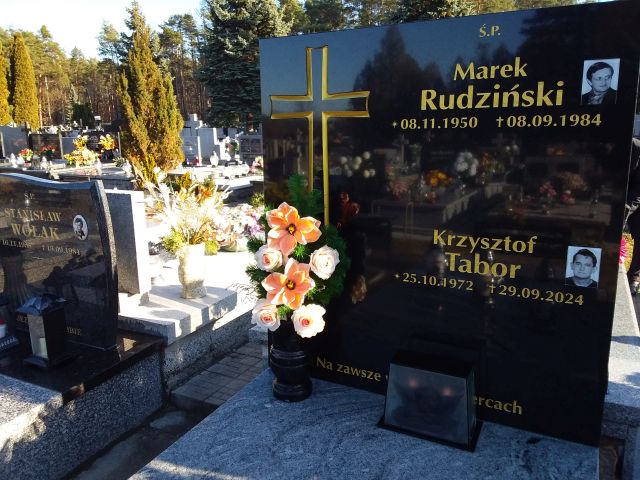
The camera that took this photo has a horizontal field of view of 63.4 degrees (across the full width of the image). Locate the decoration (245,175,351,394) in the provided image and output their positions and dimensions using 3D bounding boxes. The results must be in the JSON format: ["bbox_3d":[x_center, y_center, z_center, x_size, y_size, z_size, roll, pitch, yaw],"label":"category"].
[{"bbox_3d":[-0.063,0.180,1.819,0.345,0.782,0.260,2,11,10],"label":"decoration"}]

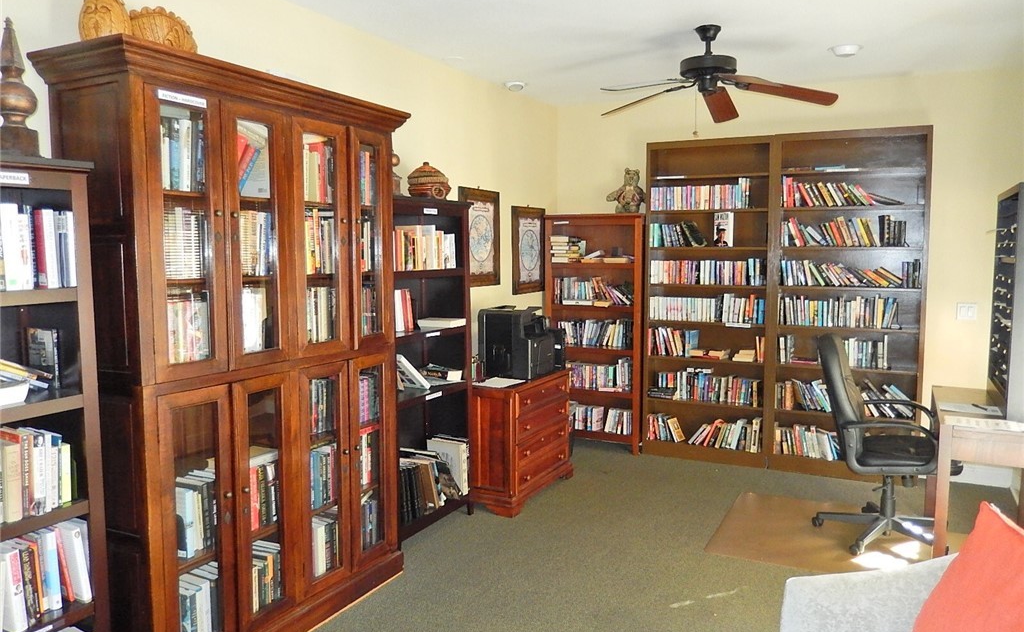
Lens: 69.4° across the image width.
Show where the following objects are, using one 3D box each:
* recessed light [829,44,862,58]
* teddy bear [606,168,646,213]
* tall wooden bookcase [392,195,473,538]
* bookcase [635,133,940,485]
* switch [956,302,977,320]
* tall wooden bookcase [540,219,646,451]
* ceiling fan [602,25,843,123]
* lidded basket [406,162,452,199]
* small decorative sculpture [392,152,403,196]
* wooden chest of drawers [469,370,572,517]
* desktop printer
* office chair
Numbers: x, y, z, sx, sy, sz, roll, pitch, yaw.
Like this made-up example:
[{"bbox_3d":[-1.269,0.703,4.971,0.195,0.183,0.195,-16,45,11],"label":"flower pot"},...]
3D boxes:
[{"bbox_3d":[1.951,-1.534,4.322,0.174,0.046,0.174,3,6,27],"label":"recessed light"},{"bbox_3d":[0.898,-0.939,5.632,0.350,0.360,0.171,2,5,20],"label":"teddy bear"},{"bbox_3d":[-0.552,0.290,3.980,0.344,1.803,0.825,3,6,27],"label":"tall wooden bookcase"},{"bbox_3d":[1.877,-0.082,5.271,1.832,2.331,0.310,3,6,27],"label":"bookcase"},{"bbox_3d":[3.006,-0.026,4.883,0.116,0.113,0.015,3,6,27],"label":"switch"},{"bbox_3d":[0.680,0.126,5.838,0.817,1.804,0.326,3,6,27],"label":"tall wooden bookcase"},{"bbox_3d":[1.036,-1.356,3.937,1.333,0.338,1.333,3,6,27],"label":"ceiling fan"},{"bbox_3d":[-0.448,-0.723,4.037,0.242,0.206,0.242,0,5,0],"label":"lidded basket"},{"bbox_3d":[-0.597,-0.724,3.746,0.093,0.259,0.093,3,6,27],"label":"small decorative sculpture"},{"bbox_3d":[-0.033,0.753,4.753,0.558,0.746,0.868,3,6,27],"label":"wooden chest of drawers"},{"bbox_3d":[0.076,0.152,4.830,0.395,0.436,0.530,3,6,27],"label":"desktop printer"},{"bbox_3d":[2.038,0.657,4.021,0.759,1.085,0.688,3,6,27],"label":"office chair"}]

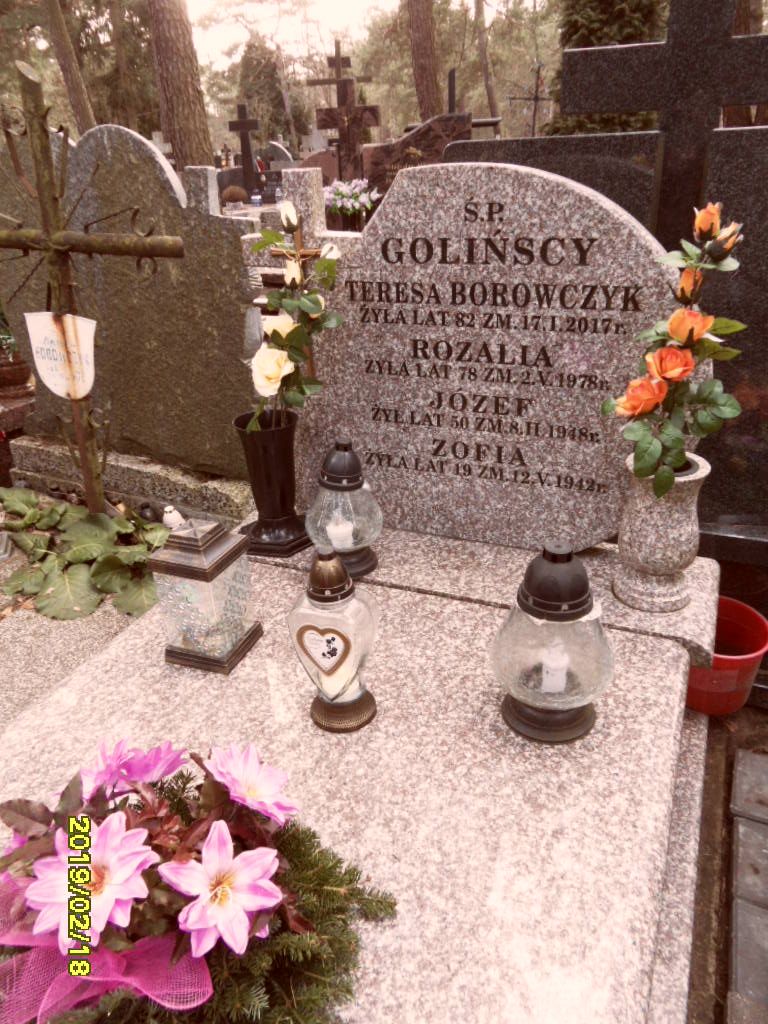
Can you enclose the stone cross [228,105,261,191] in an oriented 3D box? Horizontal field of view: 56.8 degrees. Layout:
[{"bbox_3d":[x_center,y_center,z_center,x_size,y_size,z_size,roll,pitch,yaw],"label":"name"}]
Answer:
[{"bbox_3d":[-1.813,-4.837,9.500,0.450,1.150,0.110,9,28,23],"label":"stone cross"}]

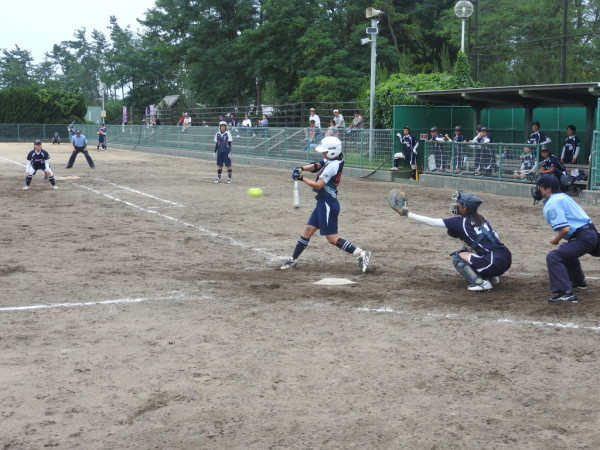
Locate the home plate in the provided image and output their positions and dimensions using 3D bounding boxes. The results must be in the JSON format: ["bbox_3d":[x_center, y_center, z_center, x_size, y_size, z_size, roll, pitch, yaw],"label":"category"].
[{"bbox_3d":[0.416,0.618,10.246,0.432,0.035,0.432,3,7,21],"label":"home plate"}]

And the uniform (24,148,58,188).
[{"bbox_3d":[-6.480,-1.460,23.845,0.840,1.060,0.560,-2,7,-20],"label":"uniform"}]

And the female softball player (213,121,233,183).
[{"bbox_3d":[-2.089,-1.959,25.693,0.520,1.670,0.360,0,6,-7],"label":"female softball player"}]

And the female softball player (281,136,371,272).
[{"bbox_3d":[0.296,-0.240,11.072,0.980,1.530,0.600,2,7,12],"label":"female softball player"}]

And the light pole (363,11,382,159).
[{"bbox_3d":[2.333,-4.554,30.682,0.550,4.900,0.500,4,7,30],"label":"light pole"}]

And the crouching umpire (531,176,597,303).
[{"bbox_3d":[2.746,0.099,9.765,0.780,1.240,0.780,3,7,21],"label":"crouching umpire"}]

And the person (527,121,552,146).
[{"bbox_3d":[5.878,-1.679,23.465,0.600,1.680,0.380,6,9,41],"label":"person"}]

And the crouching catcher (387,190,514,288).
[{"bbox_3d":[1.630,0.136,10.297,1.220,1.040,0.740,3,7,24],"label":"crouching catcher"}]

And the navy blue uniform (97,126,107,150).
[{"bbox_3d":[-10.432,-4.630,50.102,0.530,1.490,0.420,0,6,0],"label":"navy blue uniform"}]

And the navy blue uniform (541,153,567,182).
[{"bbox_3d":[5.596,-1.283,21.085,0.520,0.620,0.500,-5,8,-41],"label":"navy blue uniform"}]

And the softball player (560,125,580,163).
[{"bbox_3d":[6.098,-1.443,21.591,0.460,1.644,0.300,5,8,38],"label":"softball player"}]

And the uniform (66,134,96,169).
[{"bbox_3d":[-7.683,-2.674,33.393,1.000,1.340,0.550,-2,7,-16],"label":"uniform"}]

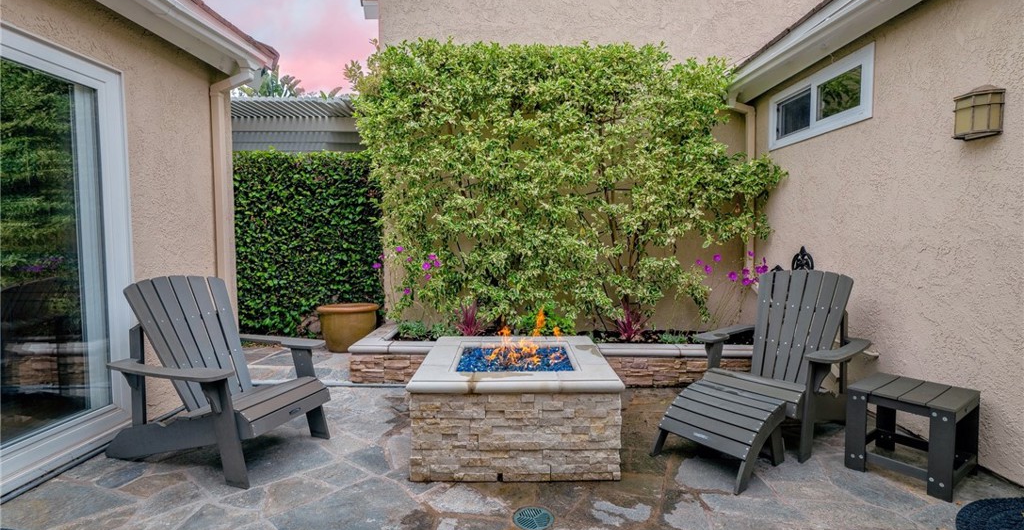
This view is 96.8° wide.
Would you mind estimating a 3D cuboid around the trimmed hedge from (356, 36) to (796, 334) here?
[{"bbox_3d":[0.457,-0.713,4.327,3.915,2.630,0.595,0,4,0],"label":"trimmed hedge"}]

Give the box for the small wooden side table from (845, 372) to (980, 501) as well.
[{"bbox_3d":[2.020,0.842,2.302,0.422,0.411,0.416,-2,4,-35],"label":"small wooden side table"}]

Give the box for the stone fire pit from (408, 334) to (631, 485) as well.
[{"bbox_3d":[0.024,0.776,2.667,1.041,0.488,1.035,0,4,0],"label":"stone fire pit"}]

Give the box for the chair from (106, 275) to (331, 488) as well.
[{"bbox_3d":[-1.610,0.544,2.519,1.029,0.964,0.750,1,4,18],"label":"chair"}]

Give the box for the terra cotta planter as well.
[{"bbox_3d":[-1.684,0.627,4.740,0.643,0.440,0.643,0,4,0],"label":"terra cotta planter"}]

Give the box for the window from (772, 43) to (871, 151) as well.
[{"bbox_3d":[2.473,-1.301,3.704,0.071,0.500,1.232,0,4,0],"label":"window"}]

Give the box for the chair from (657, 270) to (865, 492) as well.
[{"bbox_3d":[1.511,0.538,2.714,1.559,0.964,0.750,-3,5,-38],"label":"chair"}]

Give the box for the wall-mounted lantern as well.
[{"bbox_3d":[2.385,-0.775,2.353,0.119,0.271,0.184,0,4,0],"label":"wall-mounted lantern"}]

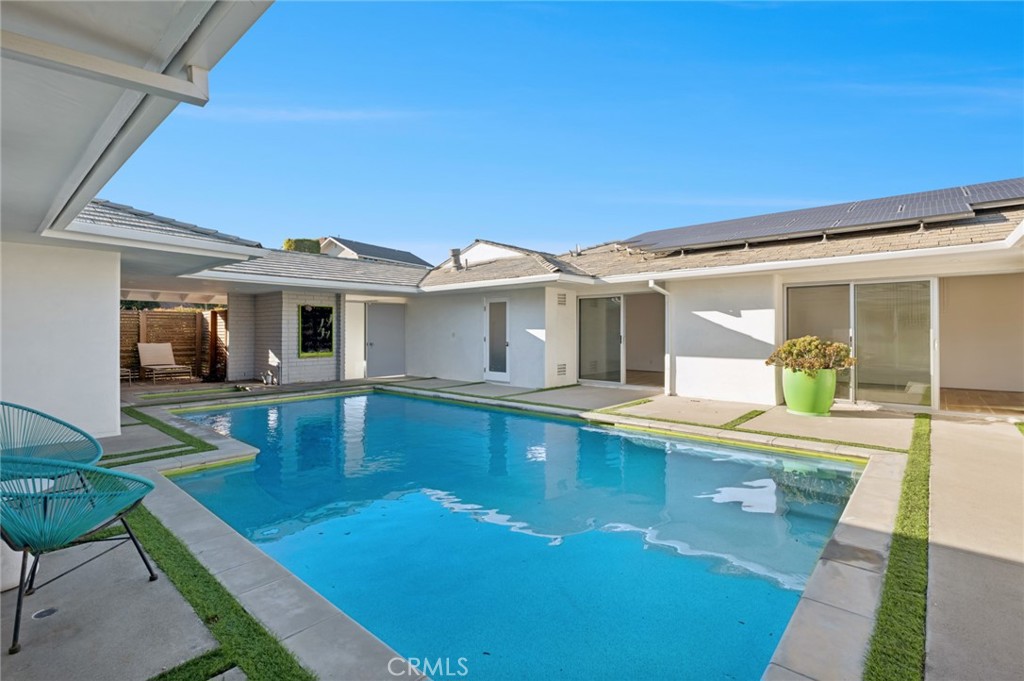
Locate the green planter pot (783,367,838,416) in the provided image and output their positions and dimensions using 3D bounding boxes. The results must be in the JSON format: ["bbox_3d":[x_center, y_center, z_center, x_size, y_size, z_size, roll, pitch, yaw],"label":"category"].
[{"bbox_3d":[4.606,0.786,7.045,0.700,0.660,0.700,1,1,40],"label":"green planter pot"}]

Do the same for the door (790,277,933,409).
[{"bbox_3d":[5.644,0.014,7.505,1.993,1.981,0.100,1,1,40],"label":"door"}]

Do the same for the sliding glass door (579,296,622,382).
[{"bbox_3d":[2.048,-0.040,10.534,1.209,1.981,0.100,1,1,40],"label":"sliding glass door"}]

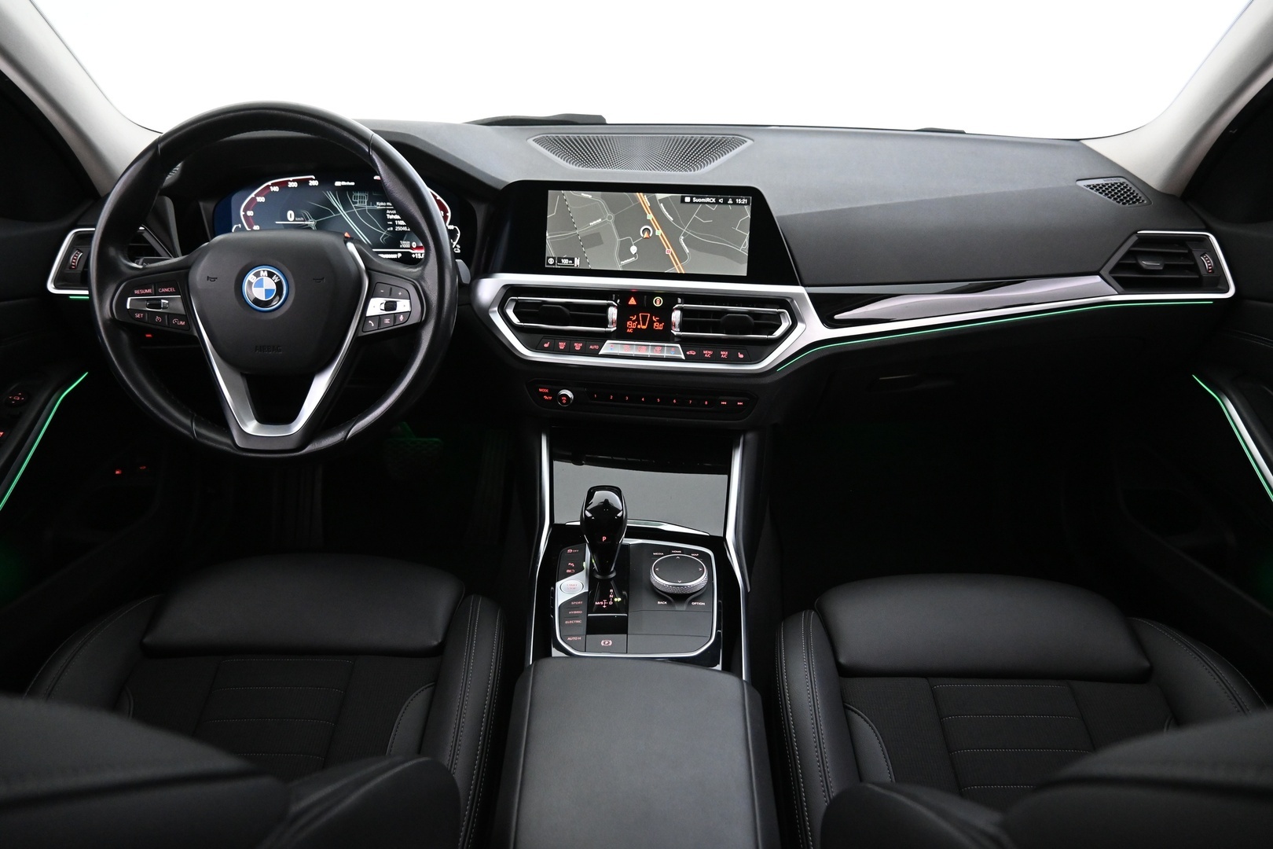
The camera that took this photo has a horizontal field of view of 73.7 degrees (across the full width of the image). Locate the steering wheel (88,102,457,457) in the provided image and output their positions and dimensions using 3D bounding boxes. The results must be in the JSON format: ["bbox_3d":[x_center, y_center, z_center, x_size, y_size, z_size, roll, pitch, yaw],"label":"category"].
[{"bbox_3d":[-0.378,-0.150,0.902,0.372,0.368,0.105,0,-1,-2],"label":"steering wheel"}]

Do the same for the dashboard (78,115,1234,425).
[{"bbox_3d":[0.010,-0.243,1.238,1.440,0.330,0.560,0,23,0],"label":"dashboard"}]

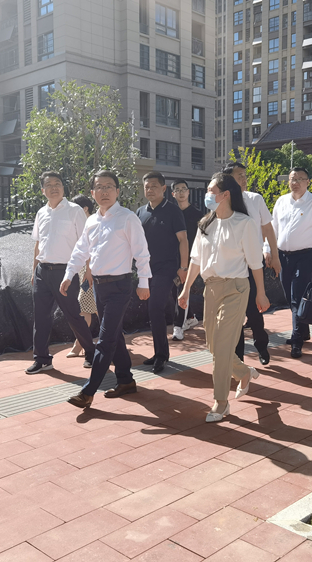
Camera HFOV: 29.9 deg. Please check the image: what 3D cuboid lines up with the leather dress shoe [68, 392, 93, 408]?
[{"bbox_3d":[-0.513,0.800,4.021,0.105,0.115,0.280,3,-12,32],"label":"leather dress shoe"}]

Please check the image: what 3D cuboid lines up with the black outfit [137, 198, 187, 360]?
[{"bbox_3d":[0.021,0.006,5.197,0.500,1.440,0.380,3,6,31],"label":"black outfit"}]

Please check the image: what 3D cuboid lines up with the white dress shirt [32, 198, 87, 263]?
[{"bbox_3d":[-0.831,-0.440,5.090,0.490,0.580,0.280,4,6,35],"label":"white dress shirt"}]

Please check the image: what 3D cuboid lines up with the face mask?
[{"bbox_3d":[0.384,-0.530,3.900,0.080,0.120,0.120,-2,6,-24],"label":"face mask"}]

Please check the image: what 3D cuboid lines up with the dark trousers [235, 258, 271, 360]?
[{"bbox_3d":[0.823,0.258,5.150,0.400,0.940,0.480,4,8,30],"label":"dark trousers"}]

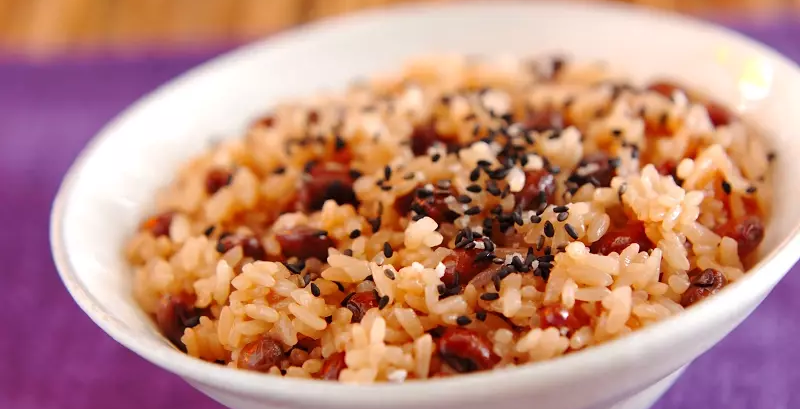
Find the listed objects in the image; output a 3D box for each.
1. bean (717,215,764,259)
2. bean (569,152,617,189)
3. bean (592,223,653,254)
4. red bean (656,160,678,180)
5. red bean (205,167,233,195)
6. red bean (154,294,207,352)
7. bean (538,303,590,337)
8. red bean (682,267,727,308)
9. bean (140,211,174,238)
[{"bbox_3d":[0.055,0.005,0.462,0.009,0.006,0.006,8,35,22],"label":"bean"},{"bbox_3d":[0.032,-0.005,0.476,0.009,0.006,0.006,-5,32,2],"label":"bean"},{"bbox_3d":[0.035,0.005,0.447,0.010,0.006,0.006,-8,30,-1],"label":"bean"},{"bbox_3d":[0.044,-0.006,0.465,0.006,0.005,0.006,5,32,20],"label":"red bean"},{"bbox_3d":[-0.031,-0.004,0.481,0.007,0.006,0.006,-28,36,-31],"label":"red bean"},{"bbox_3d":[-0.034,0.018,0.445,0.007,0.007,0.009,-28,36,-31],"label":"red bean"},{"bbox_3d":[0.025,0.017,0.431,0.009,0.006,0.006,2,32,16],"label":"bean"},{"bbox_3d":[0.048,0.013,0.451,0.009,0.006,0.006,-25,37,-27],"label":"red bean"},{"bbox_3d":[-0.040,0.003,0.481,0.008,0.005,0.006,-17,34,-17],"label":"bean"}]

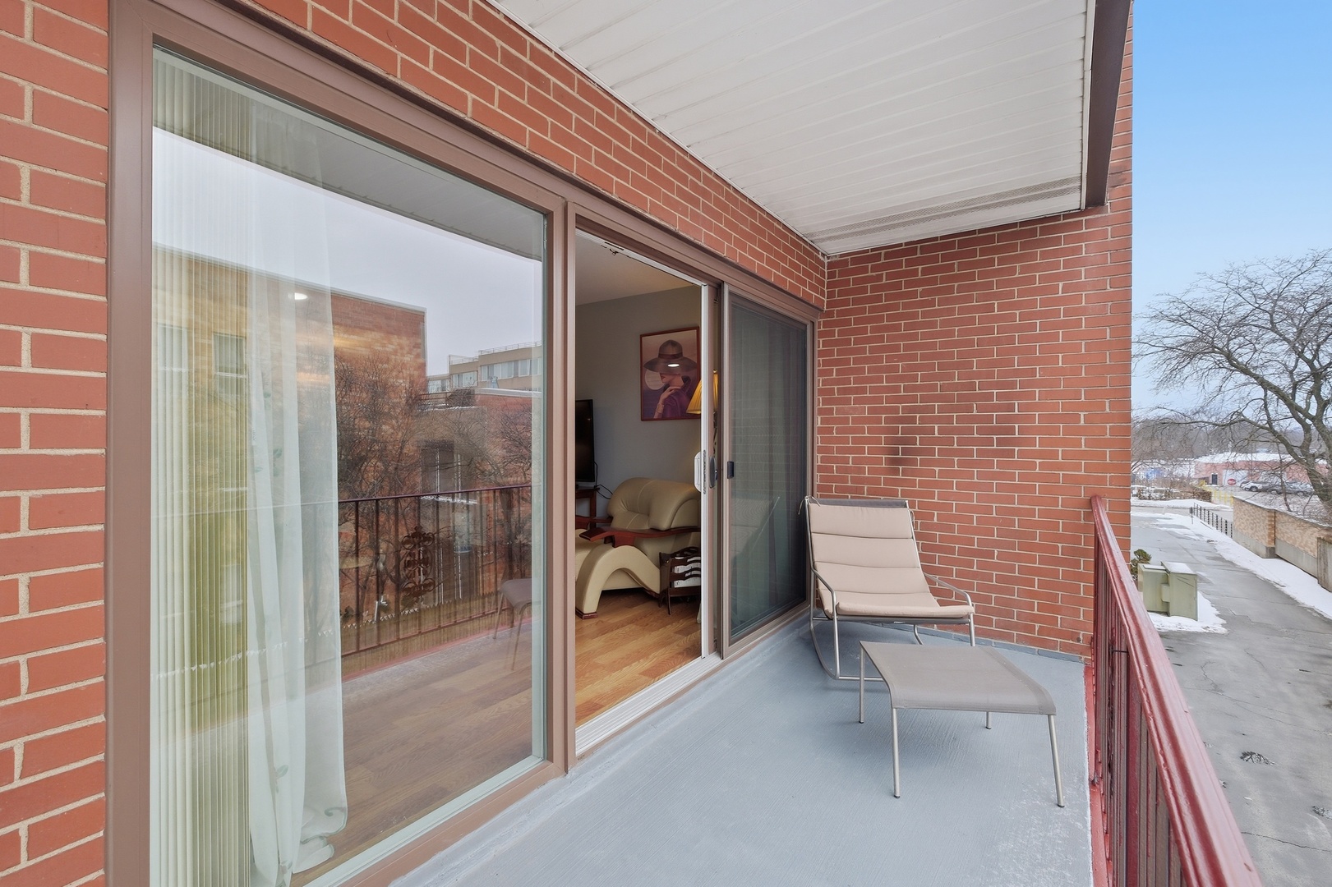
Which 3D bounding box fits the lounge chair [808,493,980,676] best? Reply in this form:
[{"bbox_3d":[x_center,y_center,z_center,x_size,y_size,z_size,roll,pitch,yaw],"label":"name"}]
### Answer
[{"bbox_3d":[1.218,0.775,3.170,0.680,0.870,0.680,0,0,4],"label":"lounge chair"}]

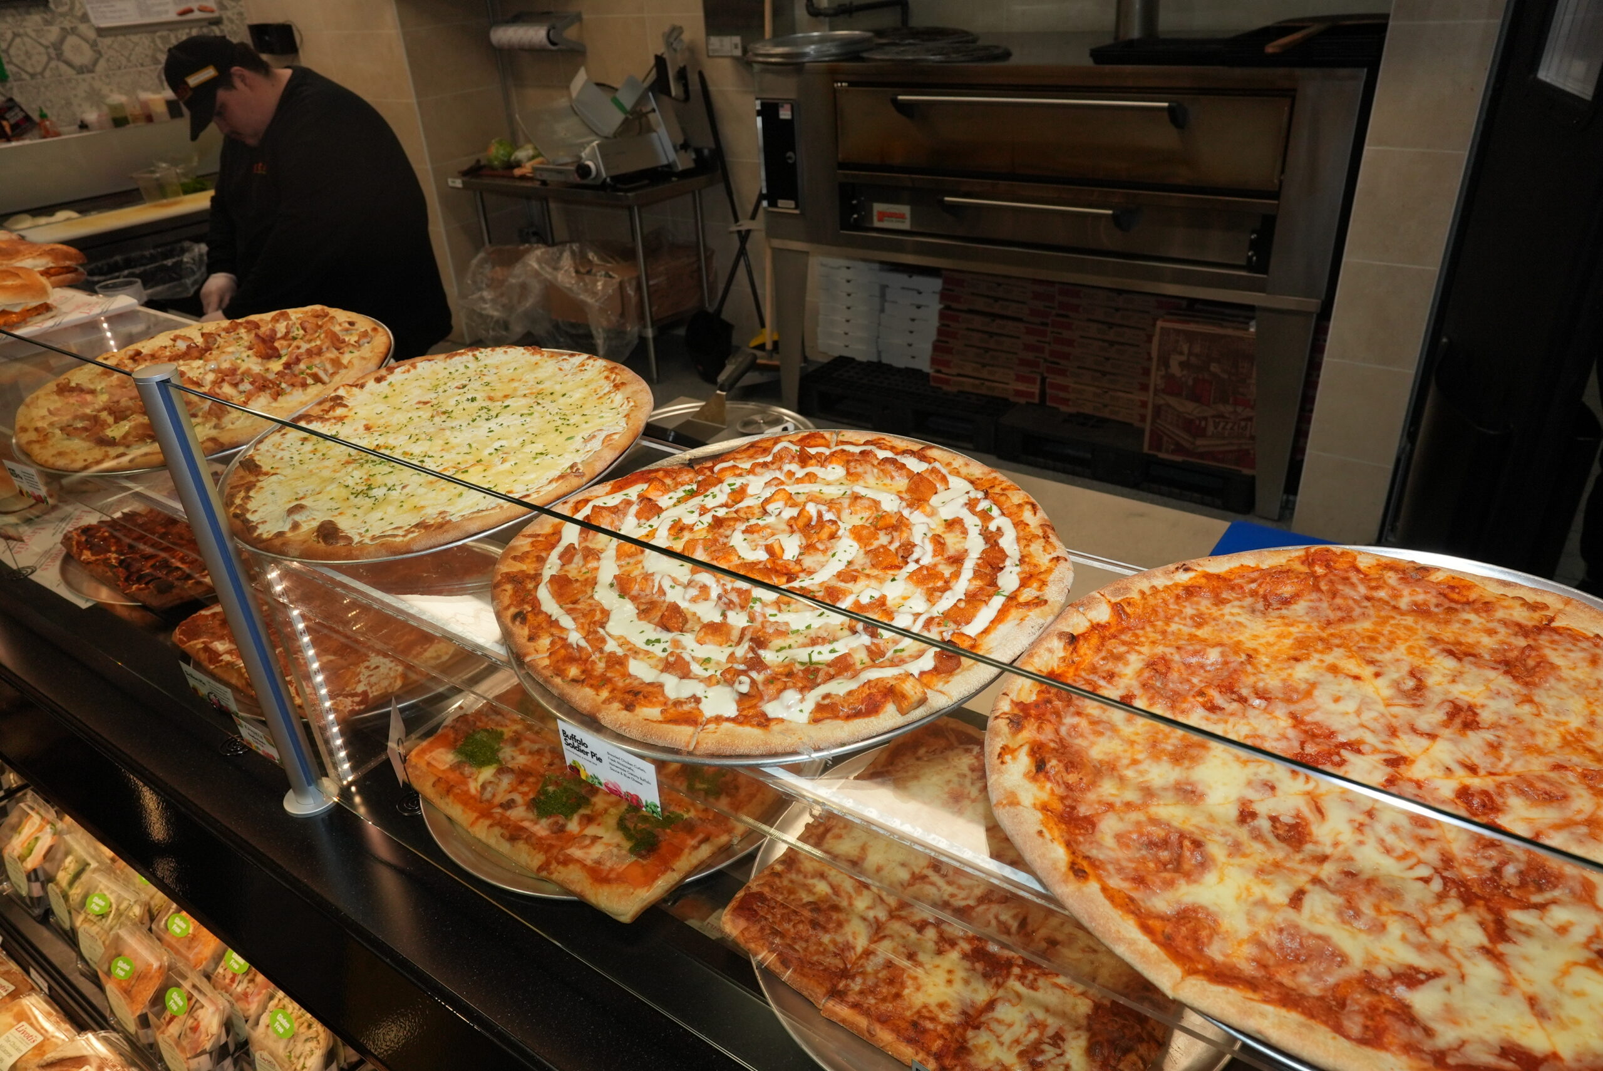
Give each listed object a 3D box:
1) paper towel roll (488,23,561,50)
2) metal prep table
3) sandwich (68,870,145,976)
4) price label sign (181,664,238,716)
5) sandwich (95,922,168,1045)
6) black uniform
[{"bbox_3d":[-1.338,-2.401,5.152,0.460,0.106,0.106,16,34,32],"label":"paper towel roll"},{"bbox_3d":[-1.043,-1.373,5.416,1.200,0.886,0.600,16,34,32],"label":"metal prep table"},{"bbox_3d":[-0.908,0.523,1.404,0.103,0.110,0.075,13,33,28],"label":"sandwich"},{"bbox_3d":[-0.658,0.174,1.191,0.103,0.046,0.008,16,34,32],"label":"price label sign"},{"bbox_3d":[-0.816,0.559,1.327,0.103,0.110,0.075,16,34,32],"label":"sandwich"},{"bbox_3d":[-1.225,-0.785,2.824,0.520,0.820,0.550,-24,35,-34],"label":"black uniform"}]

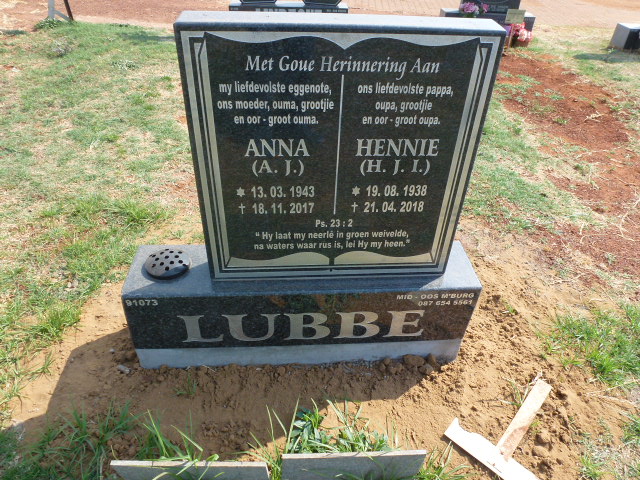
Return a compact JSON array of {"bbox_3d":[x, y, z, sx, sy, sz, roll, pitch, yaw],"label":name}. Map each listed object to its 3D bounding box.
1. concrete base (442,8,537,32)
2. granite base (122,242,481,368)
[{"bbox_3d":[1.718,-2.231,4.624,0.901,0.239,0.230,3,38,1],"label":"concrete base"},{"bbox_3d":[-0.047,0.194,1.335,0.950,0.301,0.204,-1,38,-4],"label":"granite base"}]

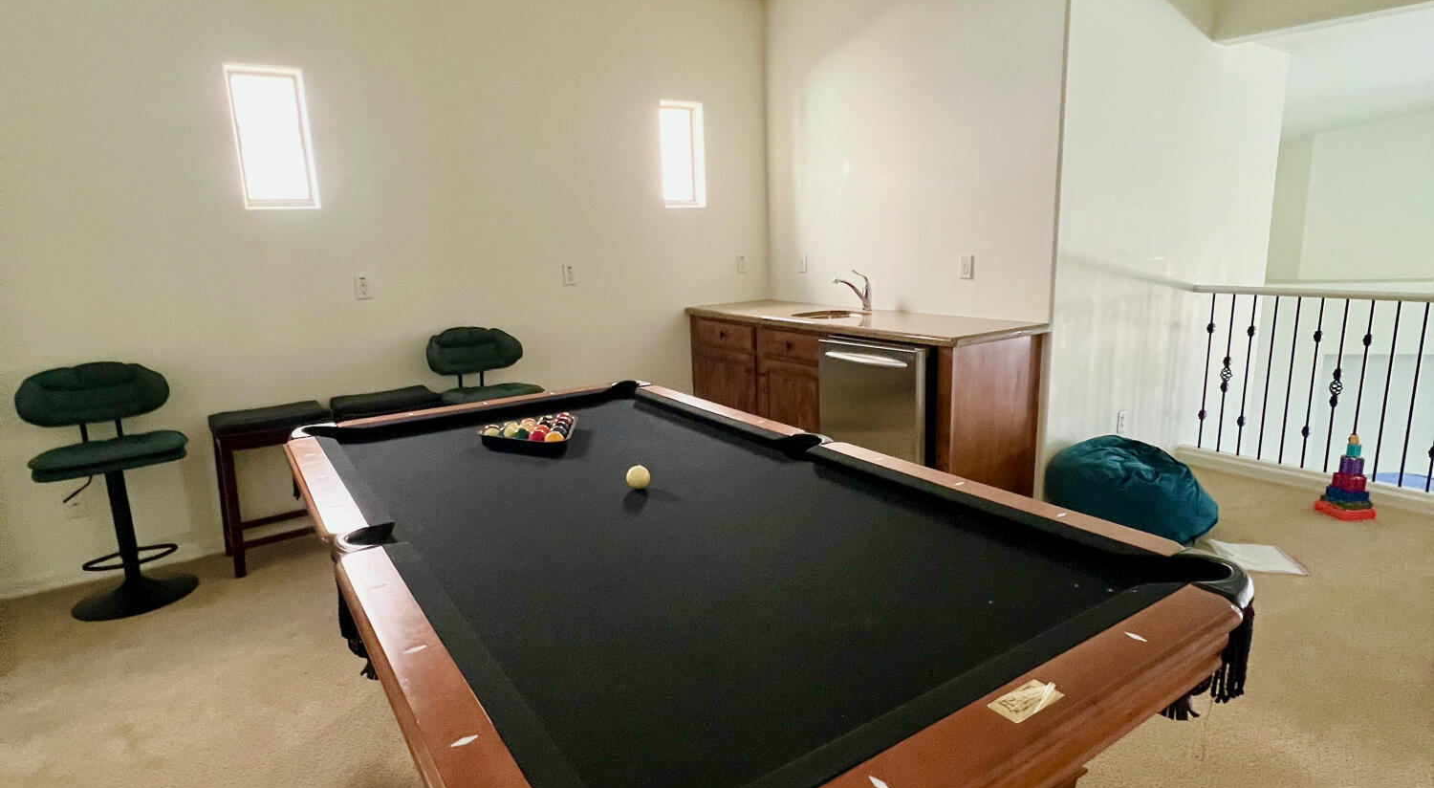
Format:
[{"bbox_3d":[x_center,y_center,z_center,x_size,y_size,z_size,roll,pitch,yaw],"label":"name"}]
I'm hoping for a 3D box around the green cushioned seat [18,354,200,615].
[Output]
[{"bbox_3d":[-2.519,0.394,3.003,0.530,1.010,0.500,-11,15,-35],"label":"green cushioned seat"}]

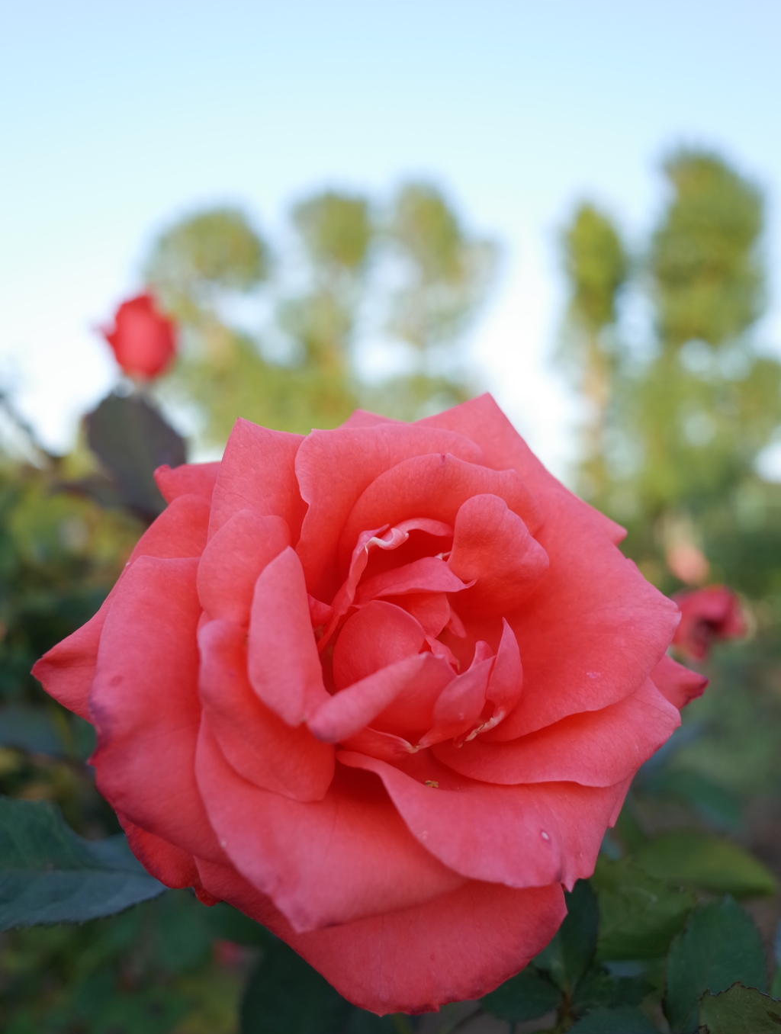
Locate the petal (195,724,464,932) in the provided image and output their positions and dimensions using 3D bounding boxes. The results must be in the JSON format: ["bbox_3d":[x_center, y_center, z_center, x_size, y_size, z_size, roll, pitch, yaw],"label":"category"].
[{"bbox_3d":[-0.011,0.053,0.157,0.047,0.017,0.034,22,29,-2],"label":"petal"}]

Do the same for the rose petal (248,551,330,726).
[{"bbox_3d":[-0.019,0.022,0.166,0.015,0.032,0.014,0,0,0],"label":"rose petal"}]

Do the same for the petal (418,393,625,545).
[{"bbox_3d":[0.029,-0.011,0.205,0.047,0.035,0.015,0,-5,0],"label":"petal"}]

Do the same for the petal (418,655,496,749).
[{"bbox_3d":[0.012,0.033,0.165,0.010,0.020,0.007,37,1,10],"label":"petal"}]

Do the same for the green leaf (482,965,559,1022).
[{"bbox_3d":[0.029,0.108,0.208,0.019,0.006,0.015,4,42,5],"label":"green leaf"}]

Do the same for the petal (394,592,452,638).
[{"bbox_3d":[0.007,0.020,0.184,0.013,0.011,0.008,0,0,0],"label":"petal"}]

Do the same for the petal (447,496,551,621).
[{"bbox_3d":[0.022,0.008,0.184,0.021,0.025,0.012,0,-5,15],"label":"petal"}]

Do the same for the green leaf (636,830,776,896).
[{"bbox_3d":[0.103,0.113,0.300,0.046,0.007,0.024,5,32,8],"label":"green leaf"}]

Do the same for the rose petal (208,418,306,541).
[{"bbox_3d":[-0.025,-0.006,0.178,0.023,0.029,0.011,6,-10,-14],"label":"rose petal"}]

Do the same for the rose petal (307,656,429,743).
[{"bbox_3d":[-0.004,0.031,0.156,0.022,0.016,0.013,0,0,12],"label":"rose petal"}]

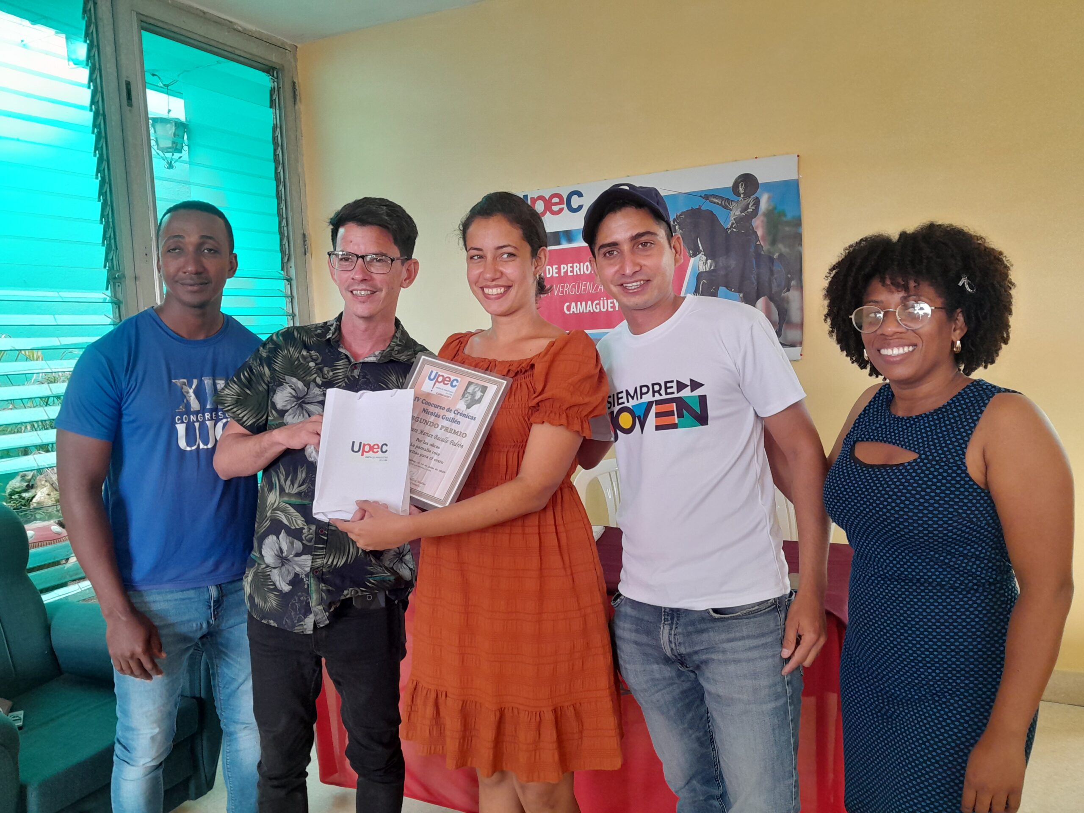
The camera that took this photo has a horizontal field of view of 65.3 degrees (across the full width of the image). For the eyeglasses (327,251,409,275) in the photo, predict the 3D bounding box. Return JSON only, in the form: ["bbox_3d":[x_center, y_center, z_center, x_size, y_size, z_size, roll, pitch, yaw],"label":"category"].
[{"bbox_3d":[-0.340,-0.290,1.709,0.138,0.044,0.142,6,10,6],"label":"eyeglasses"}]

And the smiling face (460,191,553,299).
[{"bbox_3d":[-0.070,-0.298,1.620,0.160,0.220,0.190,-5,5,21],"label":"smiling face"}]

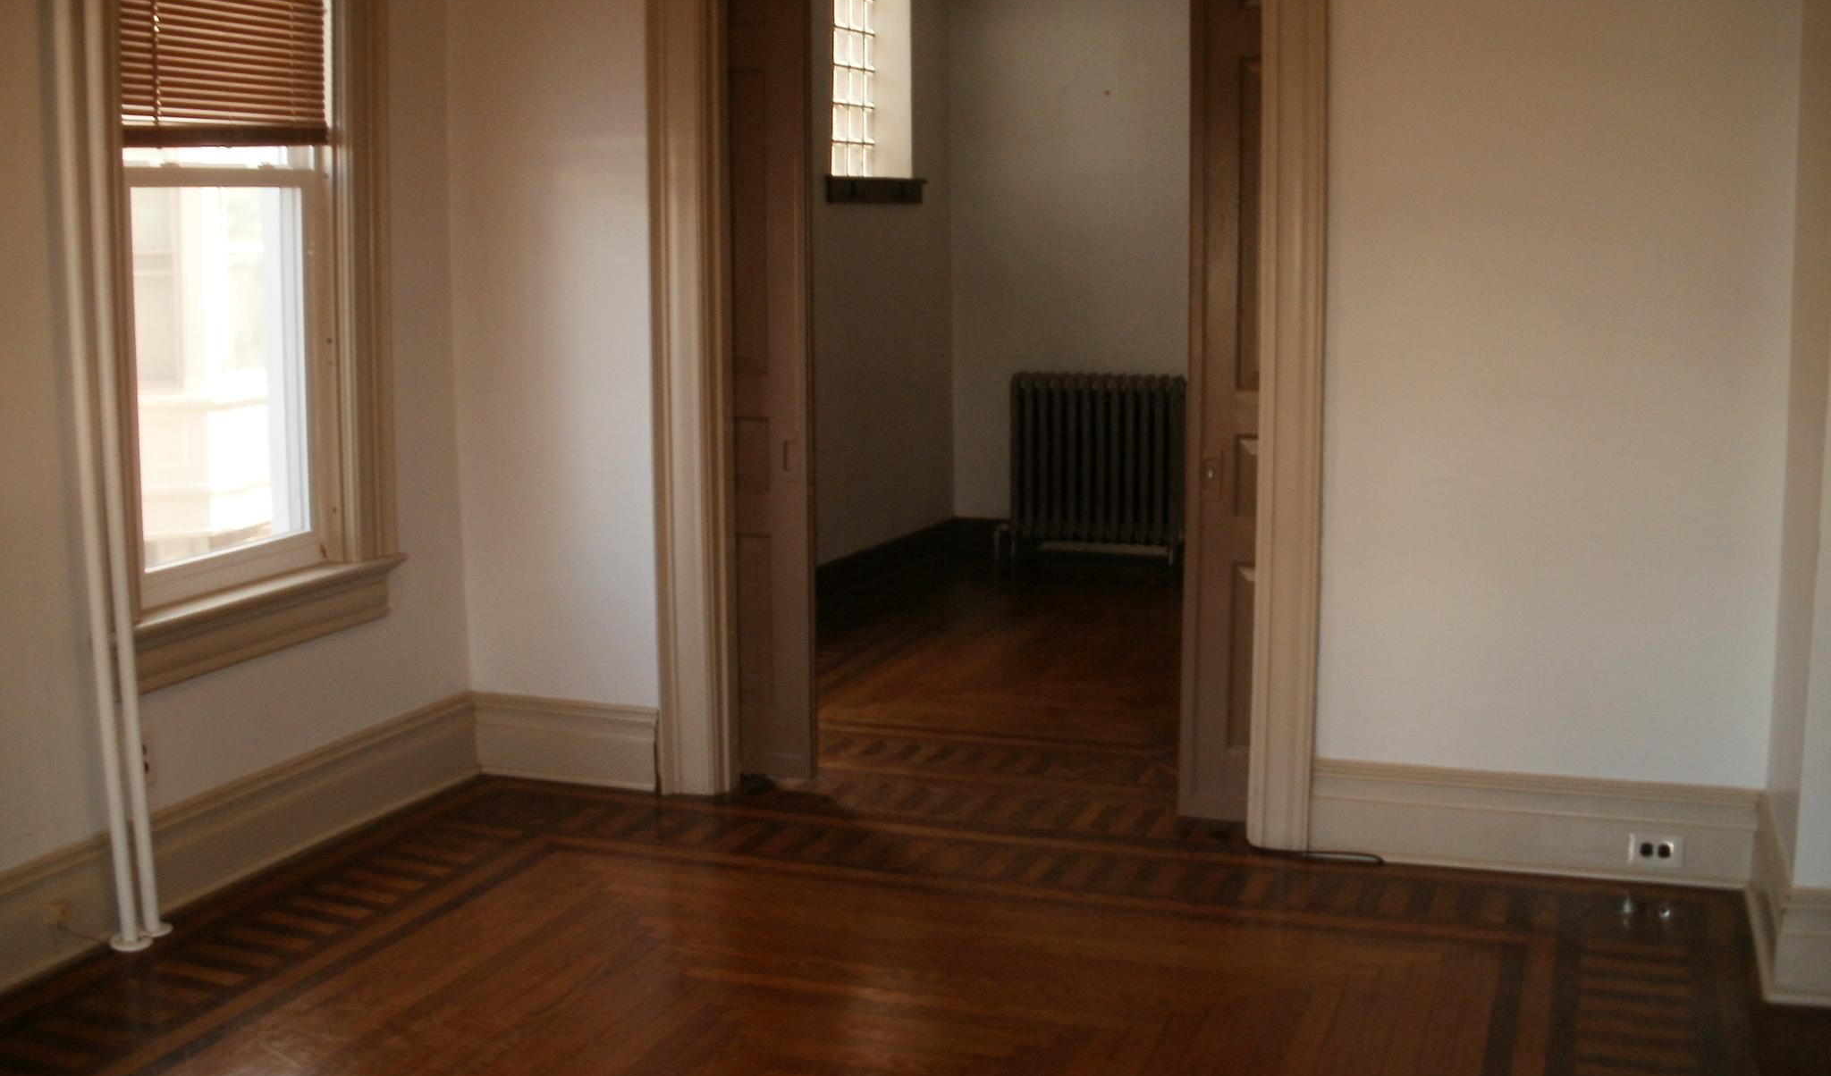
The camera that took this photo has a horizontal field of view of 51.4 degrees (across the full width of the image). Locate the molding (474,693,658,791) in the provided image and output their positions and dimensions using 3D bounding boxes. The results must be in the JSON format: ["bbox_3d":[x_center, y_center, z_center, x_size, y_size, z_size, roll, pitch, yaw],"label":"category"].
[{"bbox_3d":[-0.904,0.528,4.941,0.528,0.220,0.030,2,8,19],"label":"molding"}]

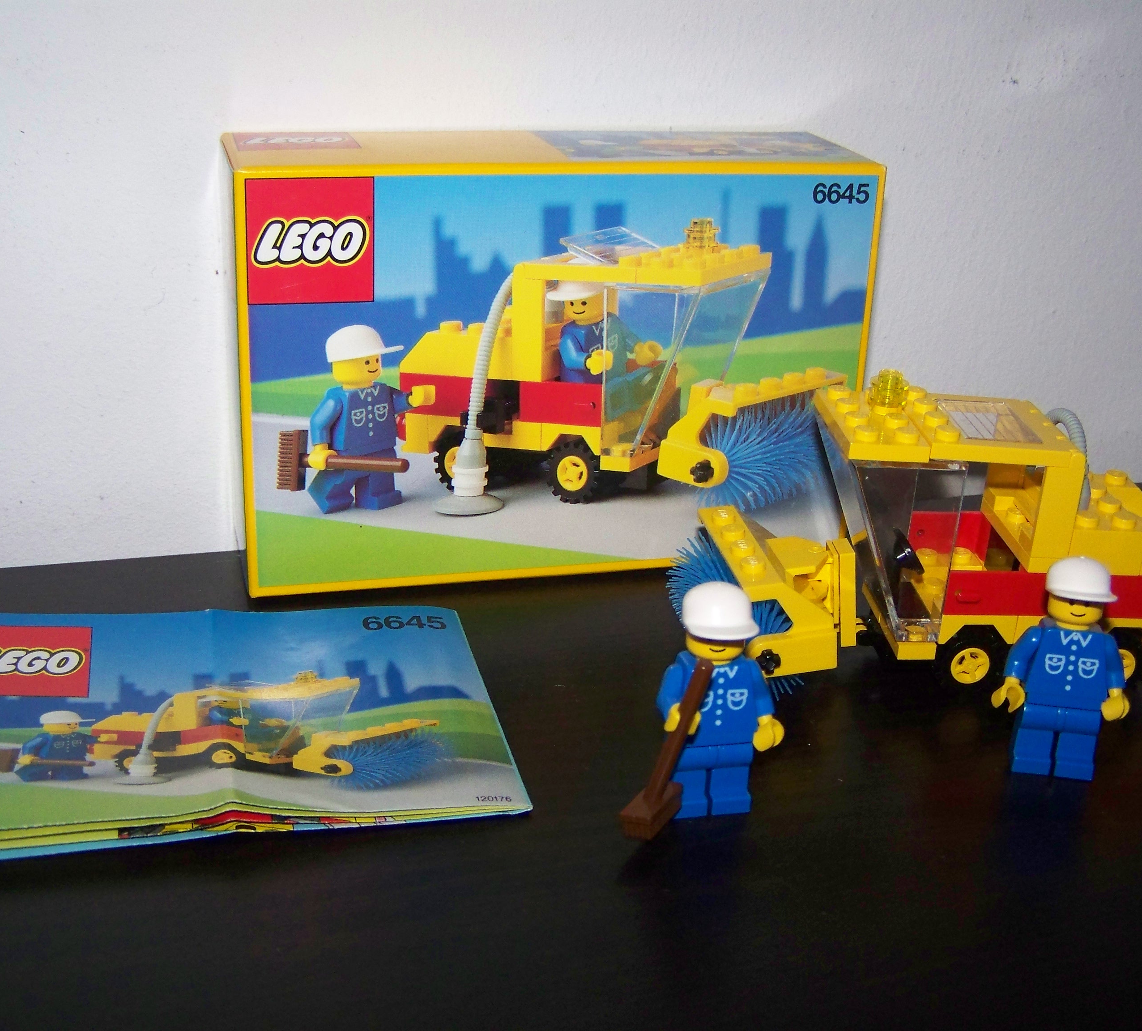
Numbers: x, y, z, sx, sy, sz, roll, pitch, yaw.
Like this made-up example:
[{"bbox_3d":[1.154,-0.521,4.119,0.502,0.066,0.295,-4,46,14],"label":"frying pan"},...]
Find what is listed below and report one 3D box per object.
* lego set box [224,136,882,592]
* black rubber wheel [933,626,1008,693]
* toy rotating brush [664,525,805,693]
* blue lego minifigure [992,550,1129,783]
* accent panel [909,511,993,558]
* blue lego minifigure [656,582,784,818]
[{"bbox_3d":[-0.006,-0.038,0.348,0.143,0.095,0.041,-4,24,-17],"label":"lego set box"},{"bbox_3d":[0.081,0.029,0.308,0.015,0.015,0.006,2,23,-3],"label":"black rubber wheel"},{"bbox_3d":[0.036,0.020,0.313,0.025,0.025,0.034,-1,24,-9],"label":"toy rotating brush"},{"bbox_3d":[0.091,0.029,0.279,0.025,0.042,0.014,7,24,8],"label":"blue lego minifigure"},{"bbox_3d":[0.081,0.004,0.325,0.017,0.010,0.005,2,23,-3],"label":"accent panel"},{"bbox_3d":[0.025,0.032,0.256,0.024,0.042,0.014,-2,24,-13],"label":"blue lego minifigure"}]

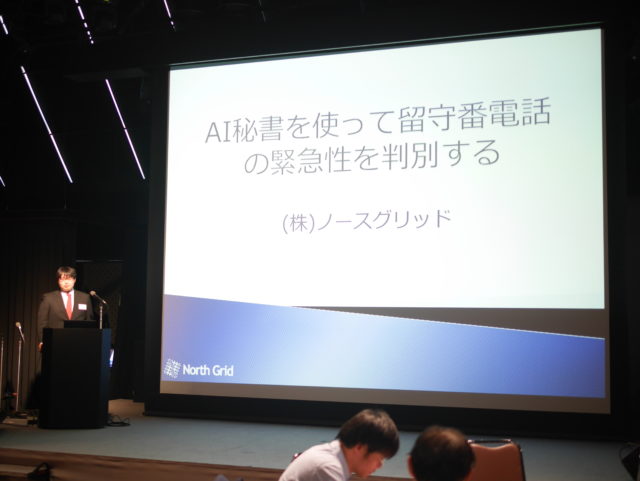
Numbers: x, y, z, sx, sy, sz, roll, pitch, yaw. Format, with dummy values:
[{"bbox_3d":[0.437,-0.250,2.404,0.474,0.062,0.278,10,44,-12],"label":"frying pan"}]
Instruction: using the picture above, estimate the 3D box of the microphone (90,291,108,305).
[{"bbox_3d":[-2.232,0.578,9.350,0.210,0.052,0.052,38,12,24],"label":"microphone"}]

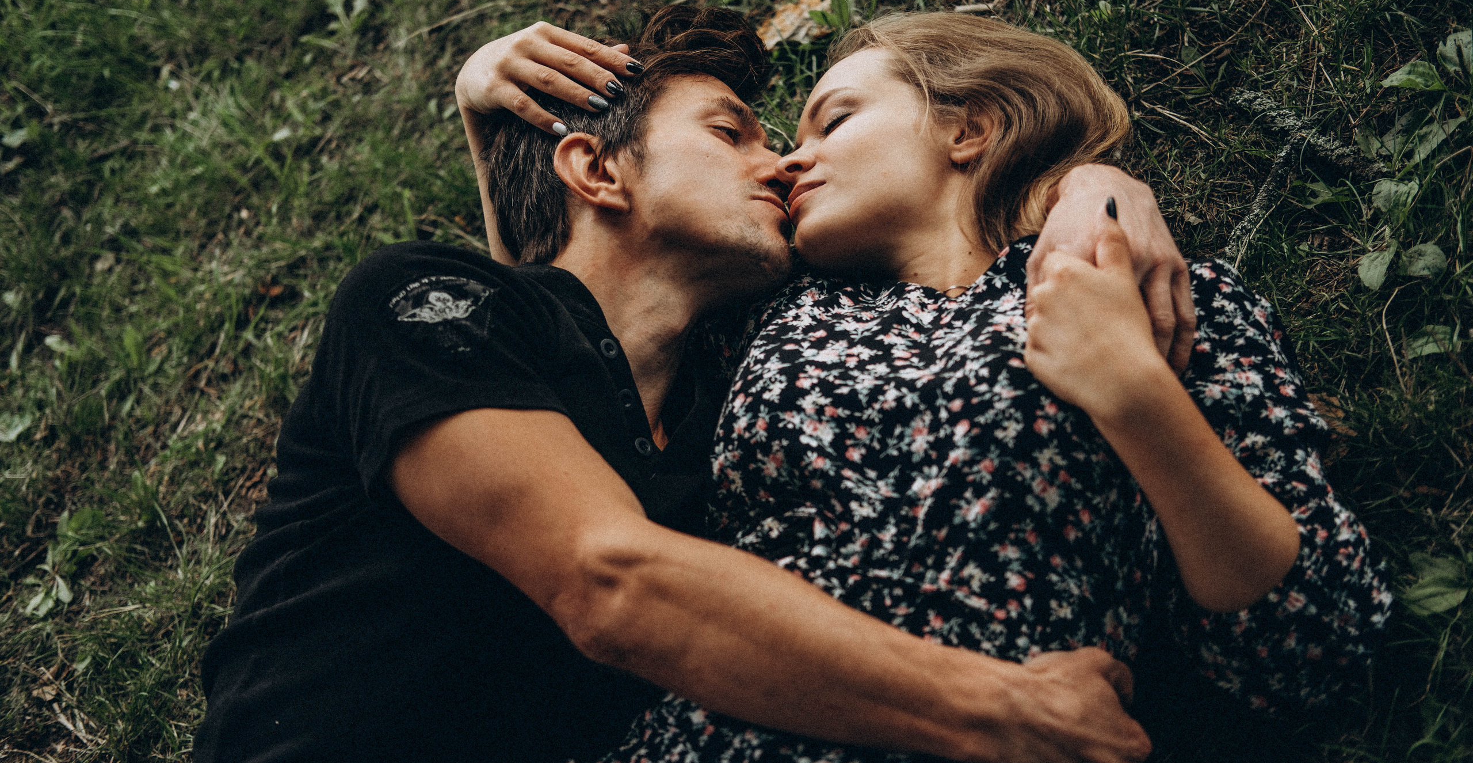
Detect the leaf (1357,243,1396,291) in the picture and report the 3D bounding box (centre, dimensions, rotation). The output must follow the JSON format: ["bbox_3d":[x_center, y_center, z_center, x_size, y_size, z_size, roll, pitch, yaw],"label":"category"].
[{"bbox_3d":[0.502,-0.090,1.700,0.028,0.012,0.046,14,54,10],"label":"leaf"}]

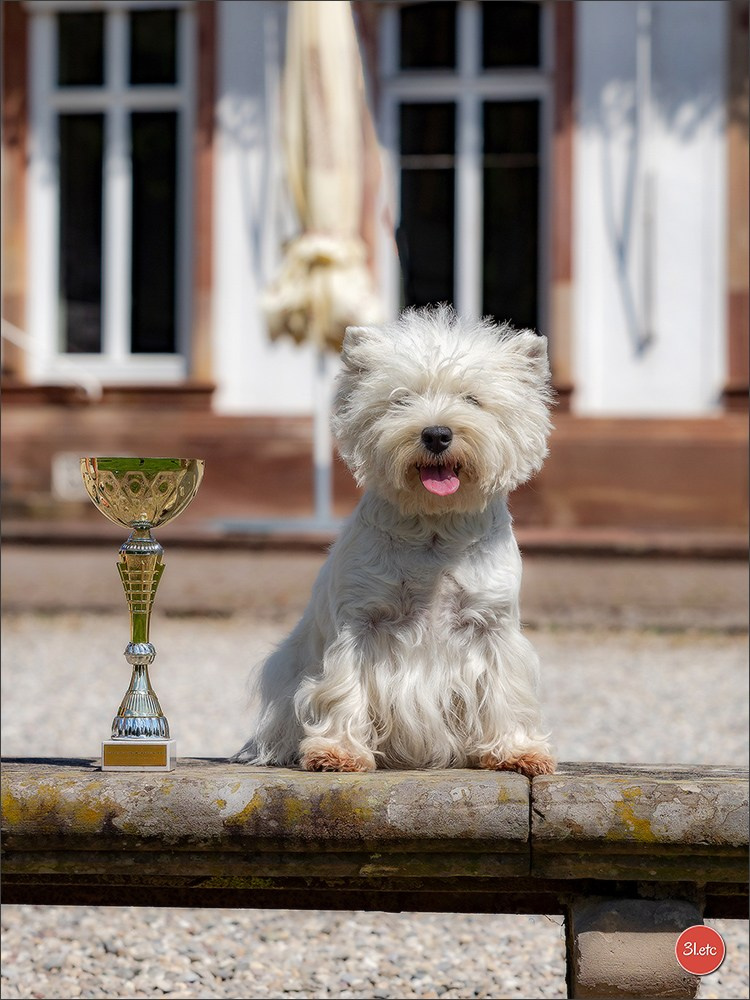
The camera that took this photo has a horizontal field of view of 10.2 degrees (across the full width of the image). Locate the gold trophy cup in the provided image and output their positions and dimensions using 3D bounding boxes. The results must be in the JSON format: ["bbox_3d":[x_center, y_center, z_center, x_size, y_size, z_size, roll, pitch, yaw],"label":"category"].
[{"bbox_3d":[-0.222,0.108,4.030,0.118,0.300,0.118,0,0,0],"label":"gold trophy cup"}]

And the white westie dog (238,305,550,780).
[{"bbox_3d":[0.020,0.037,4.120,0.270,0.447,0.360,0,0,-11],"label":"white westie dog"}]

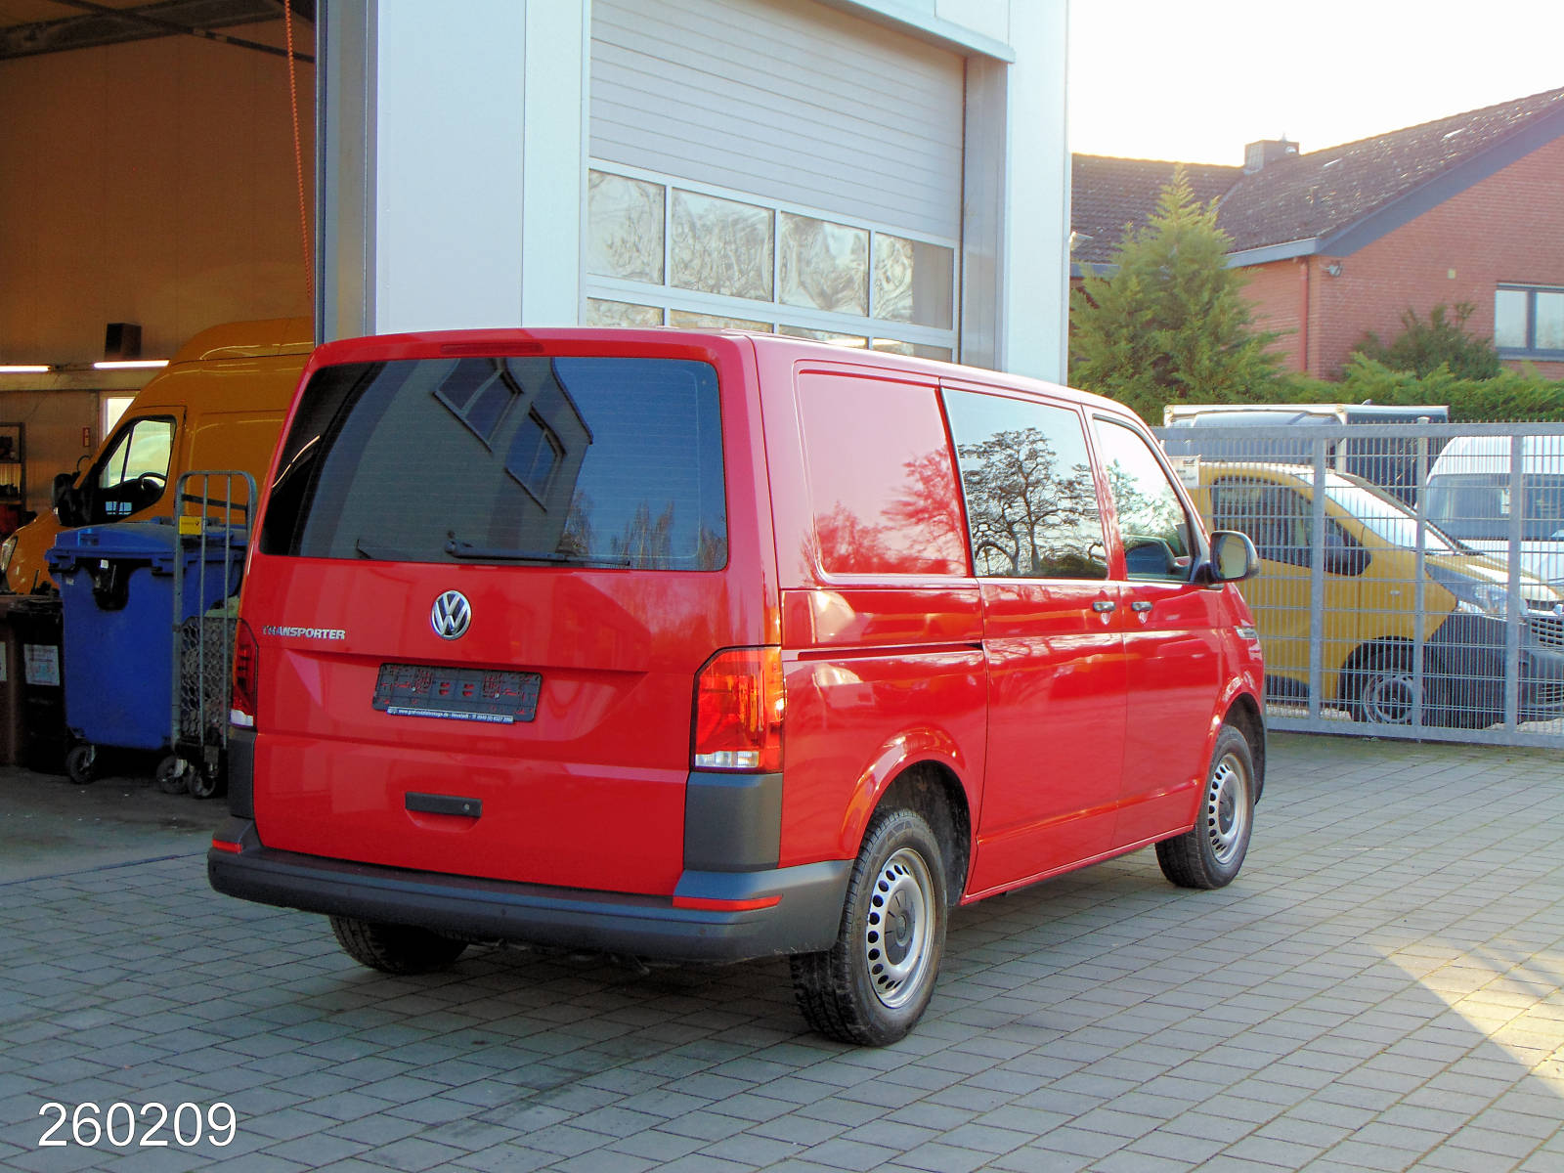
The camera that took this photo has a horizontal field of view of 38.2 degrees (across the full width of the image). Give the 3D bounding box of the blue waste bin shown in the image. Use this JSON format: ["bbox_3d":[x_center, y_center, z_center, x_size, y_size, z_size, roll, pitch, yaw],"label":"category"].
[{"bbox_3d":[-3.150,0.340,12.116,0.820,1.350,1.330,2,3,22],"label":"blue waste bin"}]

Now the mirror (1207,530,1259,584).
[{"bbox_3d":[1.708,-0.112,8.525,0.190,0.210,0.130,2,3,29],"label":"mirror"}]

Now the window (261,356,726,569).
[{"bbox_3d":[-0.811,-0.339,6.098,1.550,0.560,0.100,2,-7,29],"label":"window"}]

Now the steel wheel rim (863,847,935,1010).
[{"bbox_3d":[0.290,0.969,6.439,0.140,0.450,0.450,2,3,29],"label":"steel wheel rim"}]

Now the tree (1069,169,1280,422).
[{"bbox_3d":[5.058,-2.447,29.000,3.100,5.800,3.100,2,3,29],"label":"tree"}]

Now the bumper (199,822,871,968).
[{"bbox_3d":[-0.784,0.807,6.228,1.900,0.260,0.590,2,3,29],"label":"bumper"}]

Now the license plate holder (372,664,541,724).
[{"bbox_3d":[-0.873,0.281,6.030,0.530,0.125,0.025,2,-7,29],"label":"license plate holder"}]

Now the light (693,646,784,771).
[{"bbox_3d":[-0.107,0.310,5.701,0.220,0.325,0.140,2,3,29],"label":"light"}]

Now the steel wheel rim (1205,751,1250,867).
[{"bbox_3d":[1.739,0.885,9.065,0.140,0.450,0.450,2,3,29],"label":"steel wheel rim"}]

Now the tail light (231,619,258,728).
[{"bbox_3d":[-1.559,0.252,6.502,0.220,0.325,0.140,2,3,29],"label":"tail light"}]

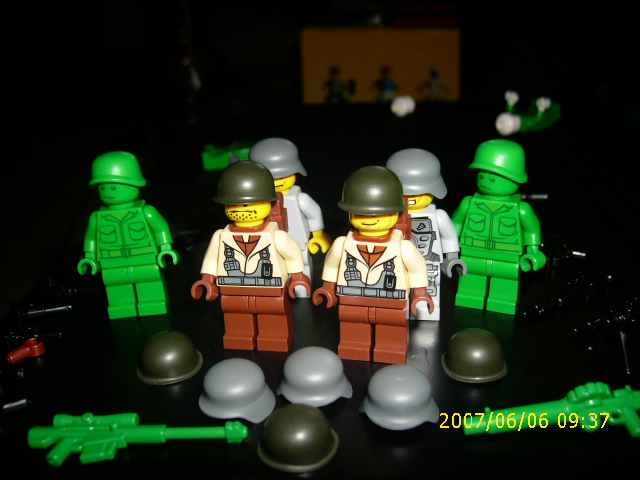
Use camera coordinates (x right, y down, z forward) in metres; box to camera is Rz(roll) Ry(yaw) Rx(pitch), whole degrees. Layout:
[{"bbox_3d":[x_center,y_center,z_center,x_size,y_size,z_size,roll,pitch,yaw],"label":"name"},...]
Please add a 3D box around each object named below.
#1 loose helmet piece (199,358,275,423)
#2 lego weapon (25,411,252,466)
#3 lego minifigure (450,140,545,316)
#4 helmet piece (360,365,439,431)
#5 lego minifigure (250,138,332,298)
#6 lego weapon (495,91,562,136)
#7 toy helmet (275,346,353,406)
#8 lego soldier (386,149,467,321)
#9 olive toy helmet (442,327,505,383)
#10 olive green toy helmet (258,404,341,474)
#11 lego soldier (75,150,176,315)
[{"bbox_3d":[-0.016,0.029,0.116,0.015,0.011,0.016,17,29,39],"label":"loose helmet piece"},{"bbox_3d":[-0.034,0.036,0.109,0.041,0.005,0.013,-2,22,1],"label":"lego weapon"},{"bbox_3d":[0.043,-0.003,0.147,0.026,0.043,0.015,8,24,24],"label":"lego minifigure"},{"bbox_3d":[0.015,0.029,0.112,0.015,0.011,0.016,4,23,14],"label":"helmet piece"},{"bbox_3d":[-0.010,-0.006,0.160,0.027,0.043,0.016,3,24,12],"label":"lego minifigure"},{"bbox_3d":[0.120,-0.076,0.343,0.026,0.020,0.041,15,29,35],"label":"lego weapon"},{"bbox_3d":[-0.001,0.027,0.119,0.015,0.011,0.016,0,22,6],"label":"toy helmet"},{"bbox_3d":[0.022,-0.002,0.146,0.027,0.043,0.016,1,24,9],"label":"lego soldier"},{"bbox_3d":[0.033,0.023,0.127,0.014,0.010,0.015,1,22,7],"label":"olive toy helmet"},{"bbox_3d":[-0.004,0.034,0.109,0.015,0.009,0.015,-1,23,5],"label":"olive green toy helmet"},{"bbox_3d":[-0.049,-0.002,0.152,0.026,0.043,0.015,-4,22,-5],"label":"lego soldier"}]

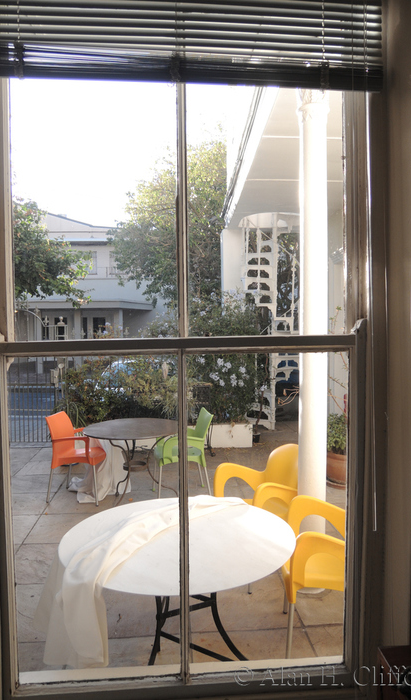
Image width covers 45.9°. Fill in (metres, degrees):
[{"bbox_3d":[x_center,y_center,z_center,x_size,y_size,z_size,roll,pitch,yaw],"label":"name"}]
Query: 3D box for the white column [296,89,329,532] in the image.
[{"bbox_3d":[0.676,-0.160,3.040,0.205,3.320,0.205,0,1,0],"label":"white column"}]

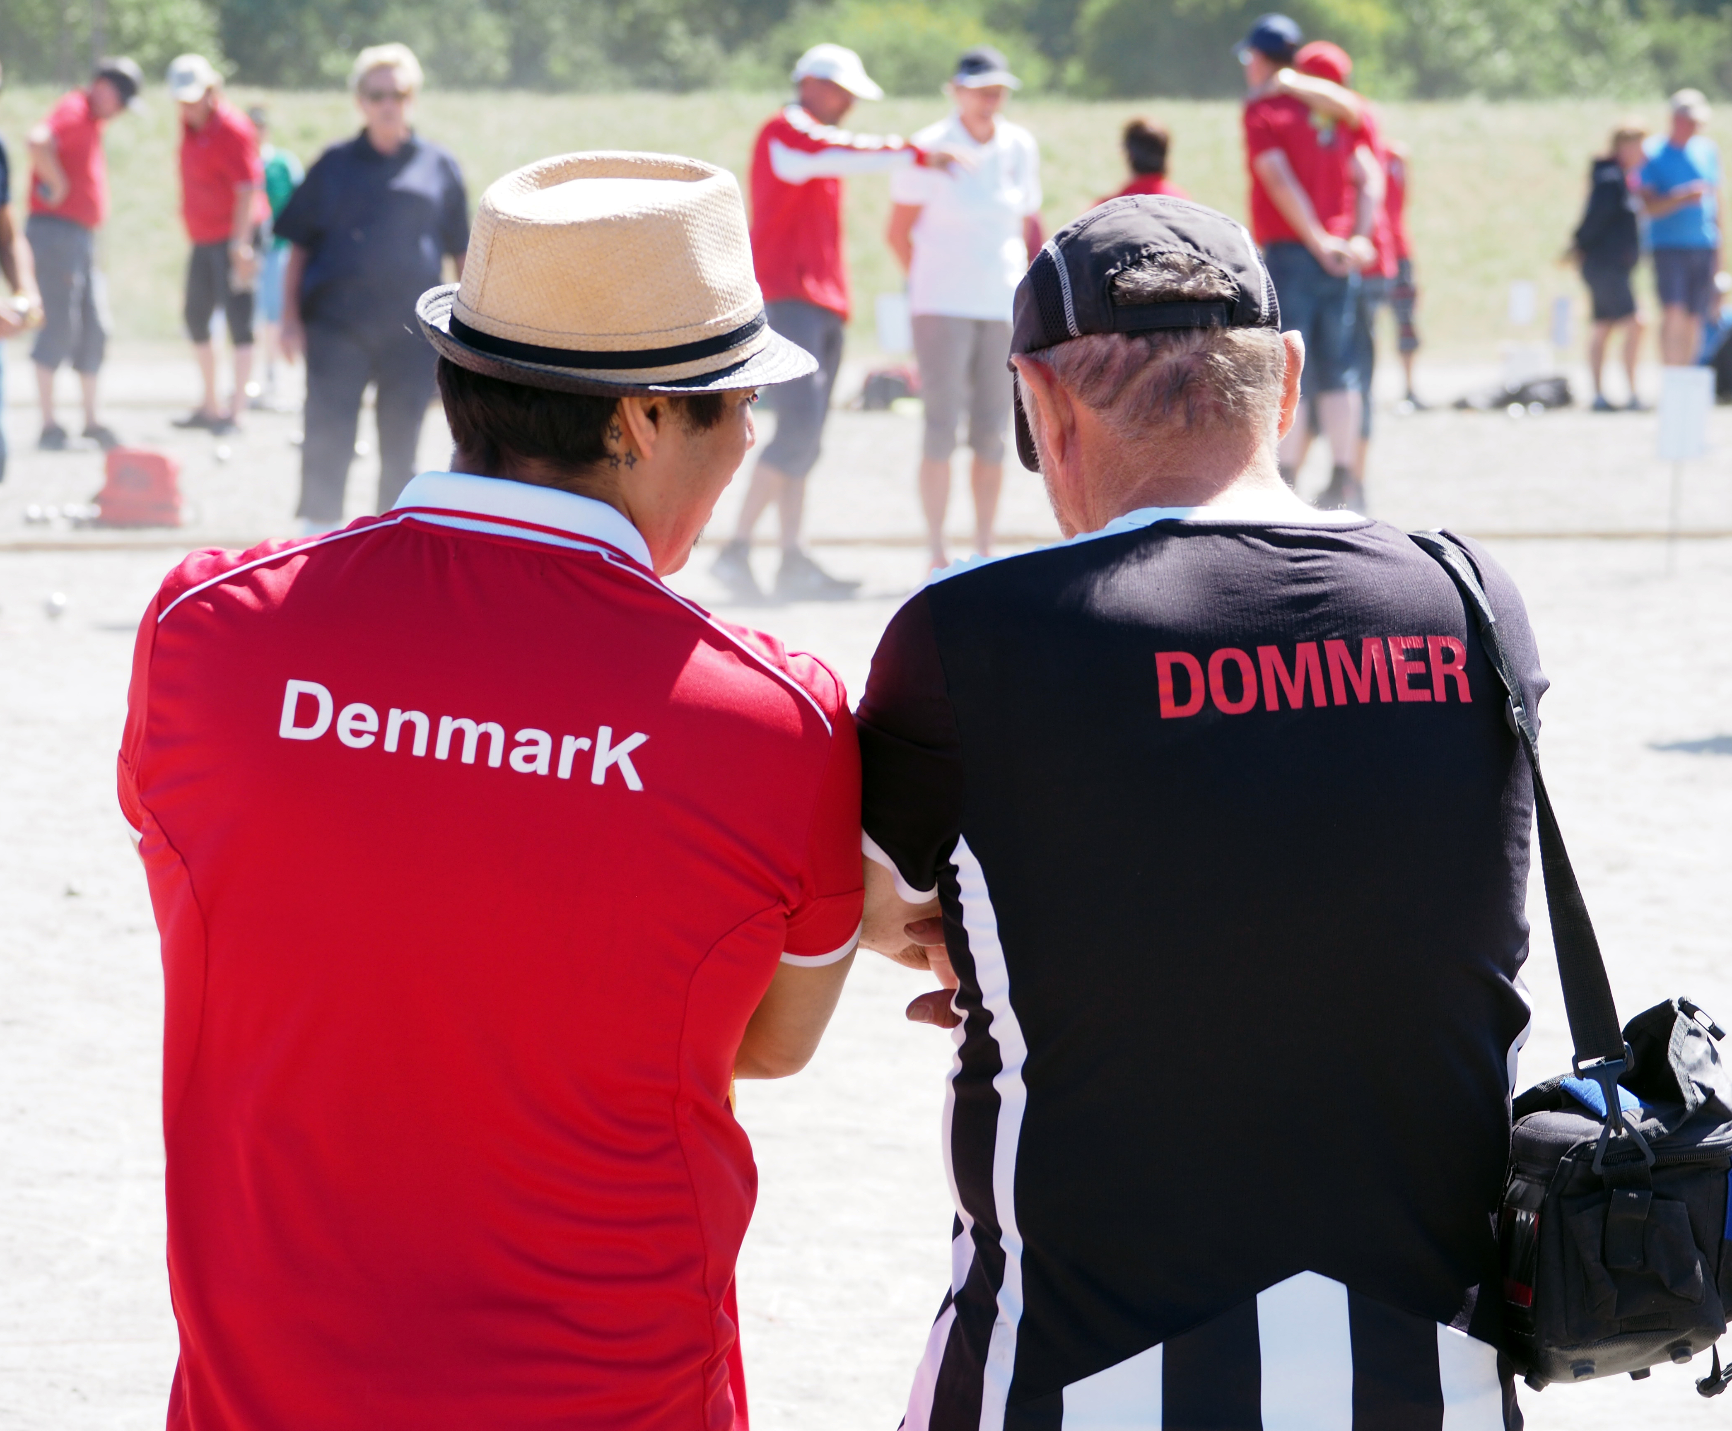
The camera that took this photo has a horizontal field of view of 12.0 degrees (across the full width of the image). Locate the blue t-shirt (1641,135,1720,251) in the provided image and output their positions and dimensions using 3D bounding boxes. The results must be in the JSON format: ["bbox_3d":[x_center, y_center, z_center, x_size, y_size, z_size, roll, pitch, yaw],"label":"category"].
[{"bbox_3d":[4.442,-2.844,45.000,0.460,0.640,0.300,0,4,-5],"label":"blue t-shirt"}]

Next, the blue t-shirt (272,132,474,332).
[{"bbox_3d":[-1.745,-1.719,29.200,0.660,0.710,0.380,0,4,-2],"label":"blue t-shirt"}]

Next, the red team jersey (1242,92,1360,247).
[{"bbox_3d":[1.677,-2.095,31.800,0.320,0.620,0.490,4,5,41],"label":"red team jersey"}]

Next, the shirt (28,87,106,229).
[{"bbox_3d":[-3.611,-2.518,37.400,0.320,0.660,0.460,1,4,18],"label":"shirt"}]

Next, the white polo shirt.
[{"bbox_3d":[0.333,-1.652,27.400,0.520,0.690,0.300,0,4,-5],"label":"white polo shirt"}]

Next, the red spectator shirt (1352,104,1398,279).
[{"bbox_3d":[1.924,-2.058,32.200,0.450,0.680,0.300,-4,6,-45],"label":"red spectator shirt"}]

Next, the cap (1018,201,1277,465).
[{"bbox_3d":[0.182,-0.271,5.540,0.180,0.150,0.260,-5,-13,-15],"label":"cap"}]

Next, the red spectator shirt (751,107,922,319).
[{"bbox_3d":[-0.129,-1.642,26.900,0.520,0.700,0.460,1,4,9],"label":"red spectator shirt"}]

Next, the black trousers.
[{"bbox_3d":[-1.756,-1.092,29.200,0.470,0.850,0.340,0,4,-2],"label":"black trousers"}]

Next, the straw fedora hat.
[{"bbox_3d":[-0.168,-0.290,5.520,0.280,0.125,0.245,-11,24,-27],"label":"straw fedora hat"}]

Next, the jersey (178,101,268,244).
[{"bbox_3d":[-2.987,-2.523,38.400,0.320,0.670,0.480,-4,5,-41],"label":"jersey"}]

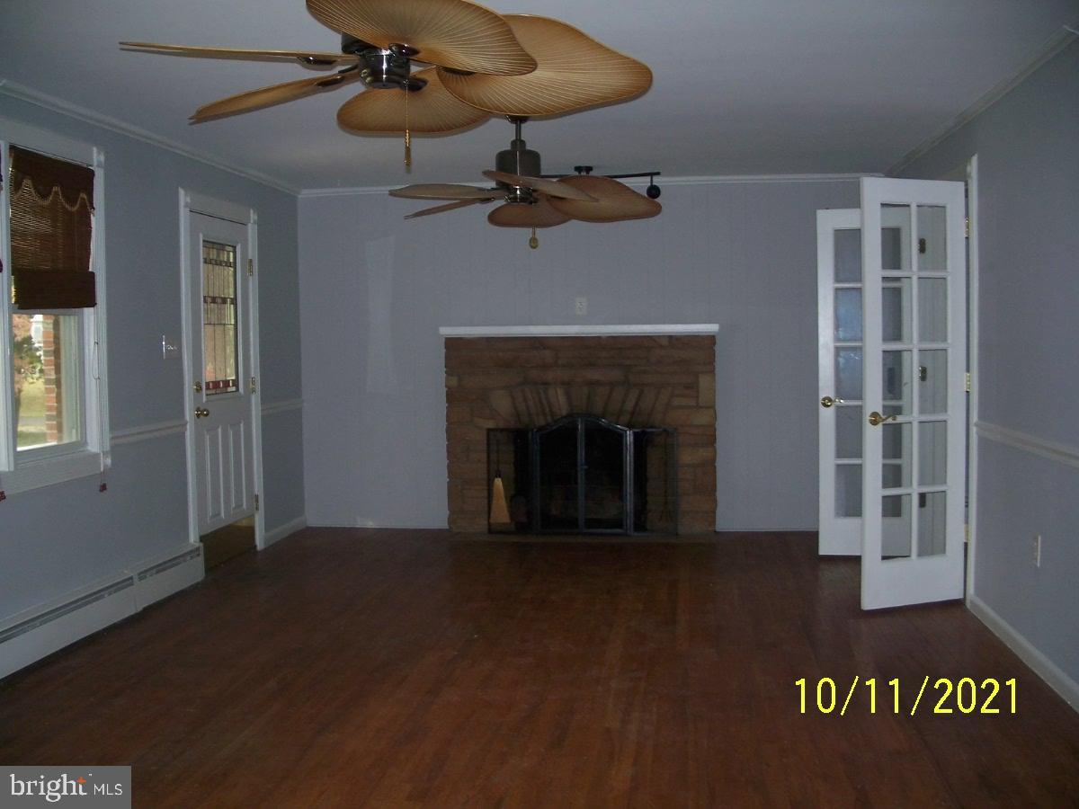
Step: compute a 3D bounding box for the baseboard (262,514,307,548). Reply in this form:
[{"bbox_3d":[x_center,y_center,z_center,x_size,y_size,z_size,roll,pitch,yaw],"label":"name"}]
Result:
[{"bbox_3d":[-1.714,0.855,7.774,0.018,0.088,0.797,0,3,7],"label":"baseboard"}]

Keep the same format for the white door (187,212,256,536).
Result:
[{"bbox_3d":[-1.881,-0.184,6.746,0.045,1.808,0.895,0,3,7],"label":"white door"}]

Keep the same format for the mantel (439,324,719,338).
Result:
[{"bbox_3d":[0.262,-0.491,7.731,1.850,0.074,0.220,0,3,7],"label":"mantel"}]

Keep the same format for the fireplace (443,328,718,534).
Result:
[{"bbox_3d":[0.270,0.171,7.765,1.830,1.401,0.230,0,3,7],"label":"fireplace"}]

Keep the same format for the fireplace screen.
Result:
[{"bbox_3d":[0.280,0.469,7.750,1.270,0.808,0.110,0,3,7],"label":"fireplace screen"}]

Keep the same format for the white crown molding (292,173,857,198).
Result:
[{"bbox_3d":[0.304,-1.489,7.750,4.020,0.058,0.050,0,3,7],"label":"white crown molding"}]

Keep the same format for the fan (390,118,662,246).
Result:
[{"bbox_3d":[-0.086,-1.053,5.416,1.330,0.633,1.330,0,3,7],"label":"fan"}]

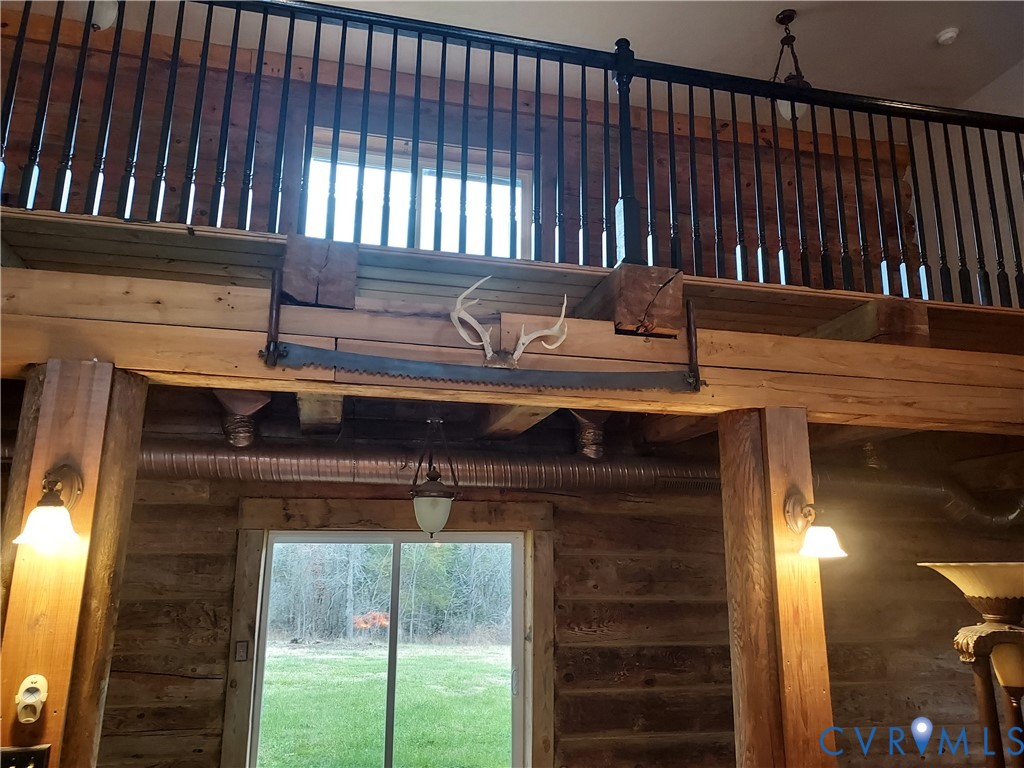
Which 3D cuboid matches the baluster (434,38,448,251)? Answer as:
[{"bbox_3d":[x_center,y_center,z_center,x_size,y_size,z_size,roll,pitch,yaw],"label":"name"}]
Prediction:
[{"bbox_3d":[-0.274,-0.941,2.744,0.032,0.902,0.032,3,-12,-12],"label":"baluster"}]

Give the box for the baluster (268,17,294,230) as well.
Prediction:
[{"bbox_3d":[-0.847,-0.979,2.635,0.032,0.917,0.032,4,-12,-12],"label":"baluster"}]

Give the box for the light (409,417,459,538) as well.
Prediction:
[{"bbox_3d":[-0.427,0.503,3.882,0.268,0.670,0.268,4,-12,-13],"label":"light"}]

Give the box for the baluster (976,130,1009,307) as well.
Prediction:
[{"bbox_3d":[2.236,-0.774,3.290,0.032,0.887,0.032,4,-12,-12],"label":"baluster"}]

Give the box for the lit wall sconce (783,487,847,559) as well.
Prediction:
[{"bbox_3d":[1.071,0.491,2.507,0.150,0.206,0.195,4,-12,-12],"label":"lit wall sconce"}]

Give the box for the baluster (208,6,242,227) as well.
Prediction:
[{"bbox_3d":[-1.010,-0.970,2.530,0.034,0.886,0.034,4,-12,-13],"label":"baluster"}]

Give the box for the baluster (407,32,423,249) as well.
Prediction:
[{"bbox_3d":[-0.381,-0.981,2.817,0.031,0.951,0.031,4,-12,-12],"label":"baluster"}]

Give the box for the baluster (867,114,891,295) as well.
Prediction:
[{"bbox_3d":[1.639,-0.810,3.159,0.032,0.873,0.032,3,-12,-12],"label":"baluster"}]

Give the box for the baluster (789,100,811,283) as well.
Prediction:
[{"bbox_3d":[1.277,-0.853,3.151,0.031,0.896,0.031,4,-12,-12],"label":"baluster"}]

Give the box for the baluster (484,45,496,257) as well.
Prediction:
[{"bbox_3d":[-0.083,-0.930,2.797,0.032,0.917,0.032,4,-12,-12],"label":"baluster"}]

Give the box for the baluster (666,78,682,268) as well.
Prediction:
[{"bbox_3d":[0.691,-0.890,3.031,0.031,0.899,0.031,4,-12,-12],"label":"baluster"}]

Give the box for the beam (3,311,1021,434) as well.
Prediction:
[{"bbox_3d":[0.280,0.001,2.759,4.050,0.157,0.250,4,-12,-12],"label":"beam"}]

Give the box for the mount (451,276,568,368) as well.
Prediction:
[{"bbox_3d":[-0.009,-0.201,2.455,0.385,0.250,0.240,3,-12,-12],"label":"mount"}]

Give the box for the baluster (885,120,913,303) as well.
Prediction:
[{"bbox_3d":[1.708,-0.789,3.137,0.034,0.860,0.034,4,-12,-13],"label":"baluster"}]

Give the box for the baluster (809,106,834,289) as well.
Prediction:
[{"bbox_3d":[1.379,-0.845,3.171,0.031,0.893,0.031,4,-12,-12],"label":"baluster"}]

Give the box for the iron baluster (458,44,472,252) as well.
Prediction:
[{"bbox_3d":[-0.179,-0.936,2.777,0.032,0.917,0.032,4,-12,-12],"label":"iron baluster"}]

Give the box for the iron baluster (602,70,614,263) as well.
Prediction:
[{"bbox_3d":[0.391,-0.886,2.887,0.032,0.873,0.032,3,-12,-12],"label":"iron baluster"}]

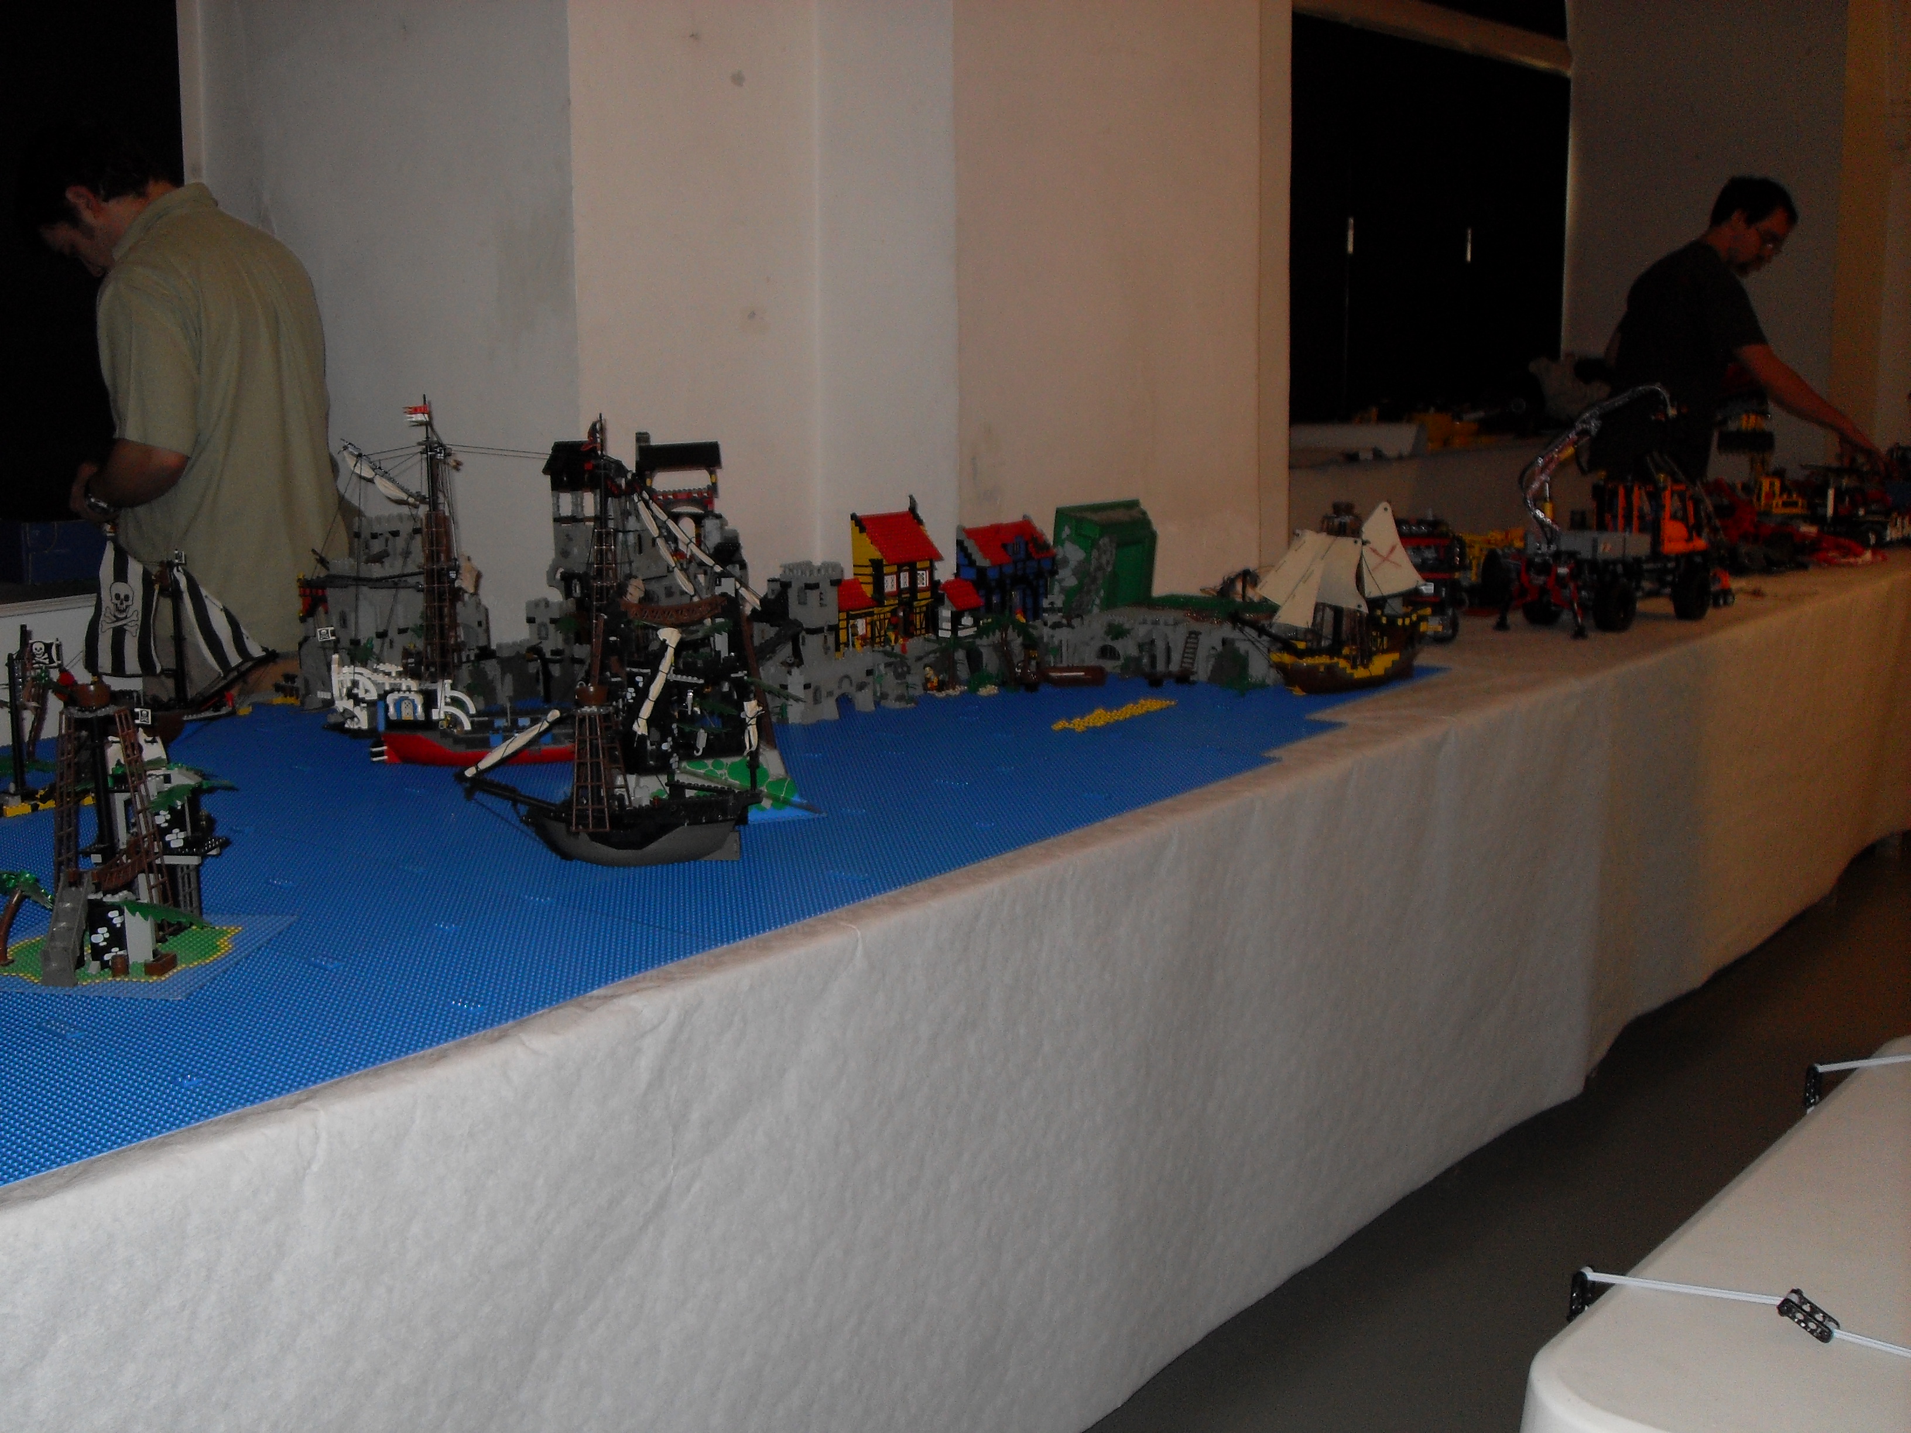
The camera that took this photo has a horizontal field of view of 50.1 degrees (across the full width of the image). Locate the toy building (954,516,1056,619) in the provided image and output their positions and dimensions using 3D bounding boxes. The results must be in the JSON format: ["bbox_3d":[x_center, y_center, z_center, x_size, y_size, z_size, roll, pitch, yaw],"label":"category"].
[{"bbox_3d":[0.081,-0.247,3.265,0.090,0.160,0.165,7,14,37],"label":"toy building"}]

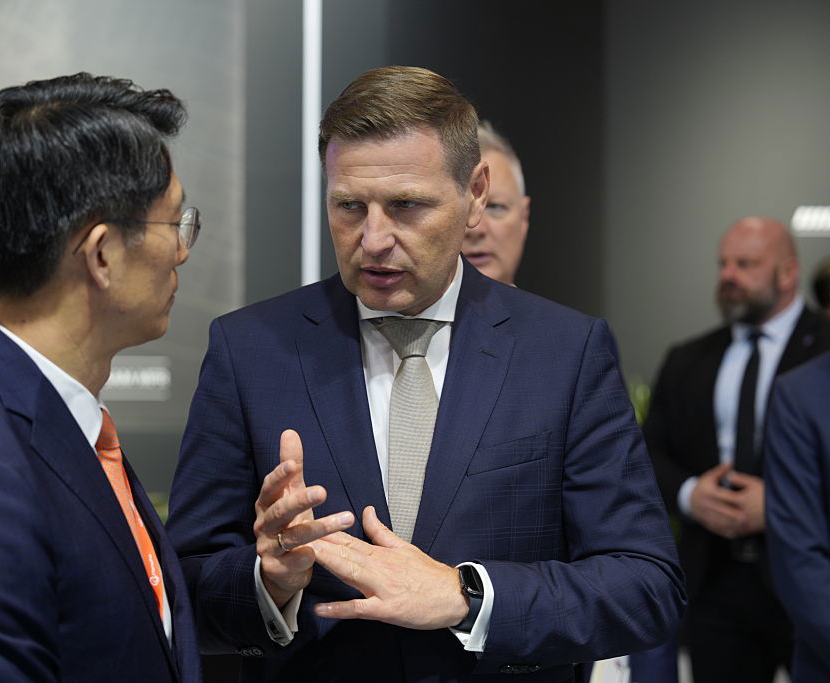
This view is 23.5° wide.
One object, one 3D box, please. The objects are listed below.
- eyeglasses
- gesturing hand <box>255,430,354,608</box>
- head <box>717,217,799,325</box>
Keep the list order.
[{"bbox_3d":[-0.272,-0.099,1.825,0.130,0.047,0.142,2,-1,-27],"label":"eyeglasses"},{"bbox_3d":[-0.097,0.162,1.790,0.097,0.160,0.135,0,0,-27],"label":"gesturing hand"},{"bbox_3d":[0.795,-0.163,4.600,0.215,0.248,0.175,0,0,-37],"label":"head"}]

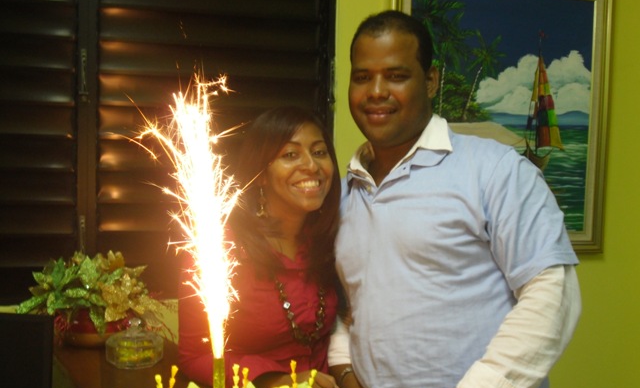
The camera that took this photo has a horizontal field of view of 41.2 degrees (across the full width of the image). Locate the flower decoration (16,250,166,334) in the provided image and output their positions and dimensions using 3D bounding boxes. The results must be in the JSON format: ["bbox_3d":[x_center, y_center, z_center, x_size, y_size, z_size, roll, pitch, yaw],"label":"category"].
[{"bbox_3d":[-0.576,0.263,2.150,0.375,0.235,0.310,0,2,-17],"label":"flower decoration"}]

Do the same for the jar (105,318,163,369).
[{"bbox_3d":[-0.428,0.336,1.950,0.130,0.100,0.130,0,2,-12],"label":"jar"}]

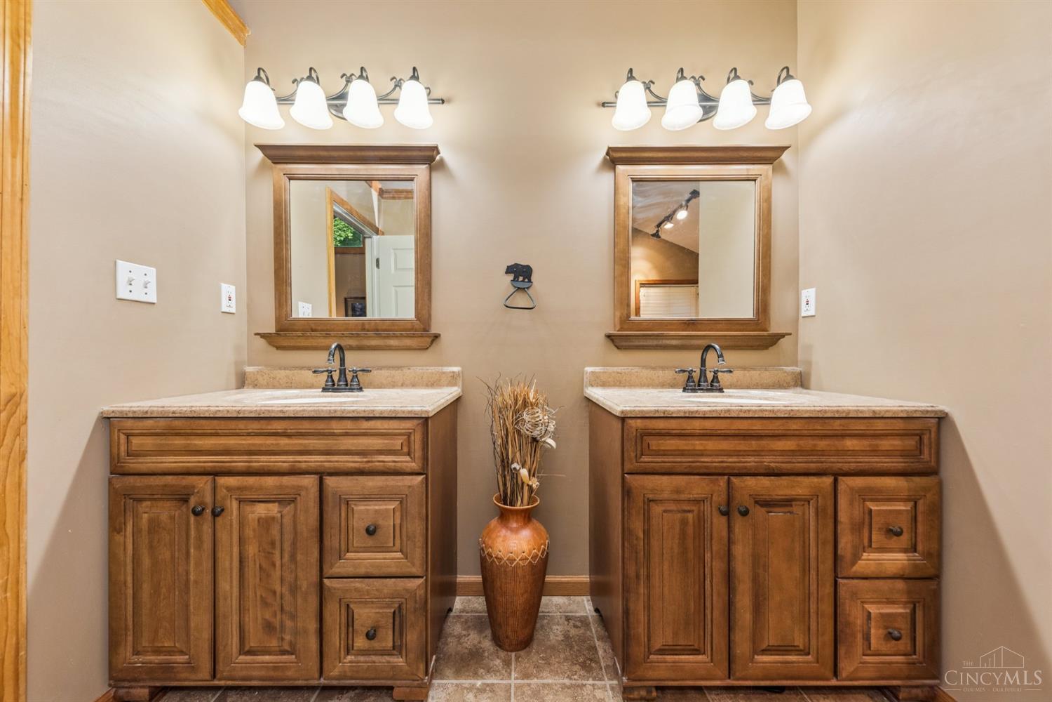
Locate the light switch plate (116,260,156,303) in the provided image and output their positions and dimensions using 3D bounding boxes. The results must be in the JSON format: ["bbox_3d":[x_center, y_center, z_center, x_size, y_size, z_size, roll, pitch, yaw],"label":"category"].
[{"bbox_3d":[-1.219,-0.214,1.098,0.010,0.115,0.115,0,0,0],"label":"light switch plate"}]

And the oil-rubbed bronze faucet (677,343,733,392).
[{"bbox_3d":[0.716,0.068,1.365,0.230,0.192,0.145,0,0,0],"label":"oil-rubbed bronze faucet"}]

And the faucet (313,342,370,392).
[{"bbox_3d":[-0.755,0.066,1.392,0.240,0.200,0.155,0,0,-2],"label":"faucet"}]

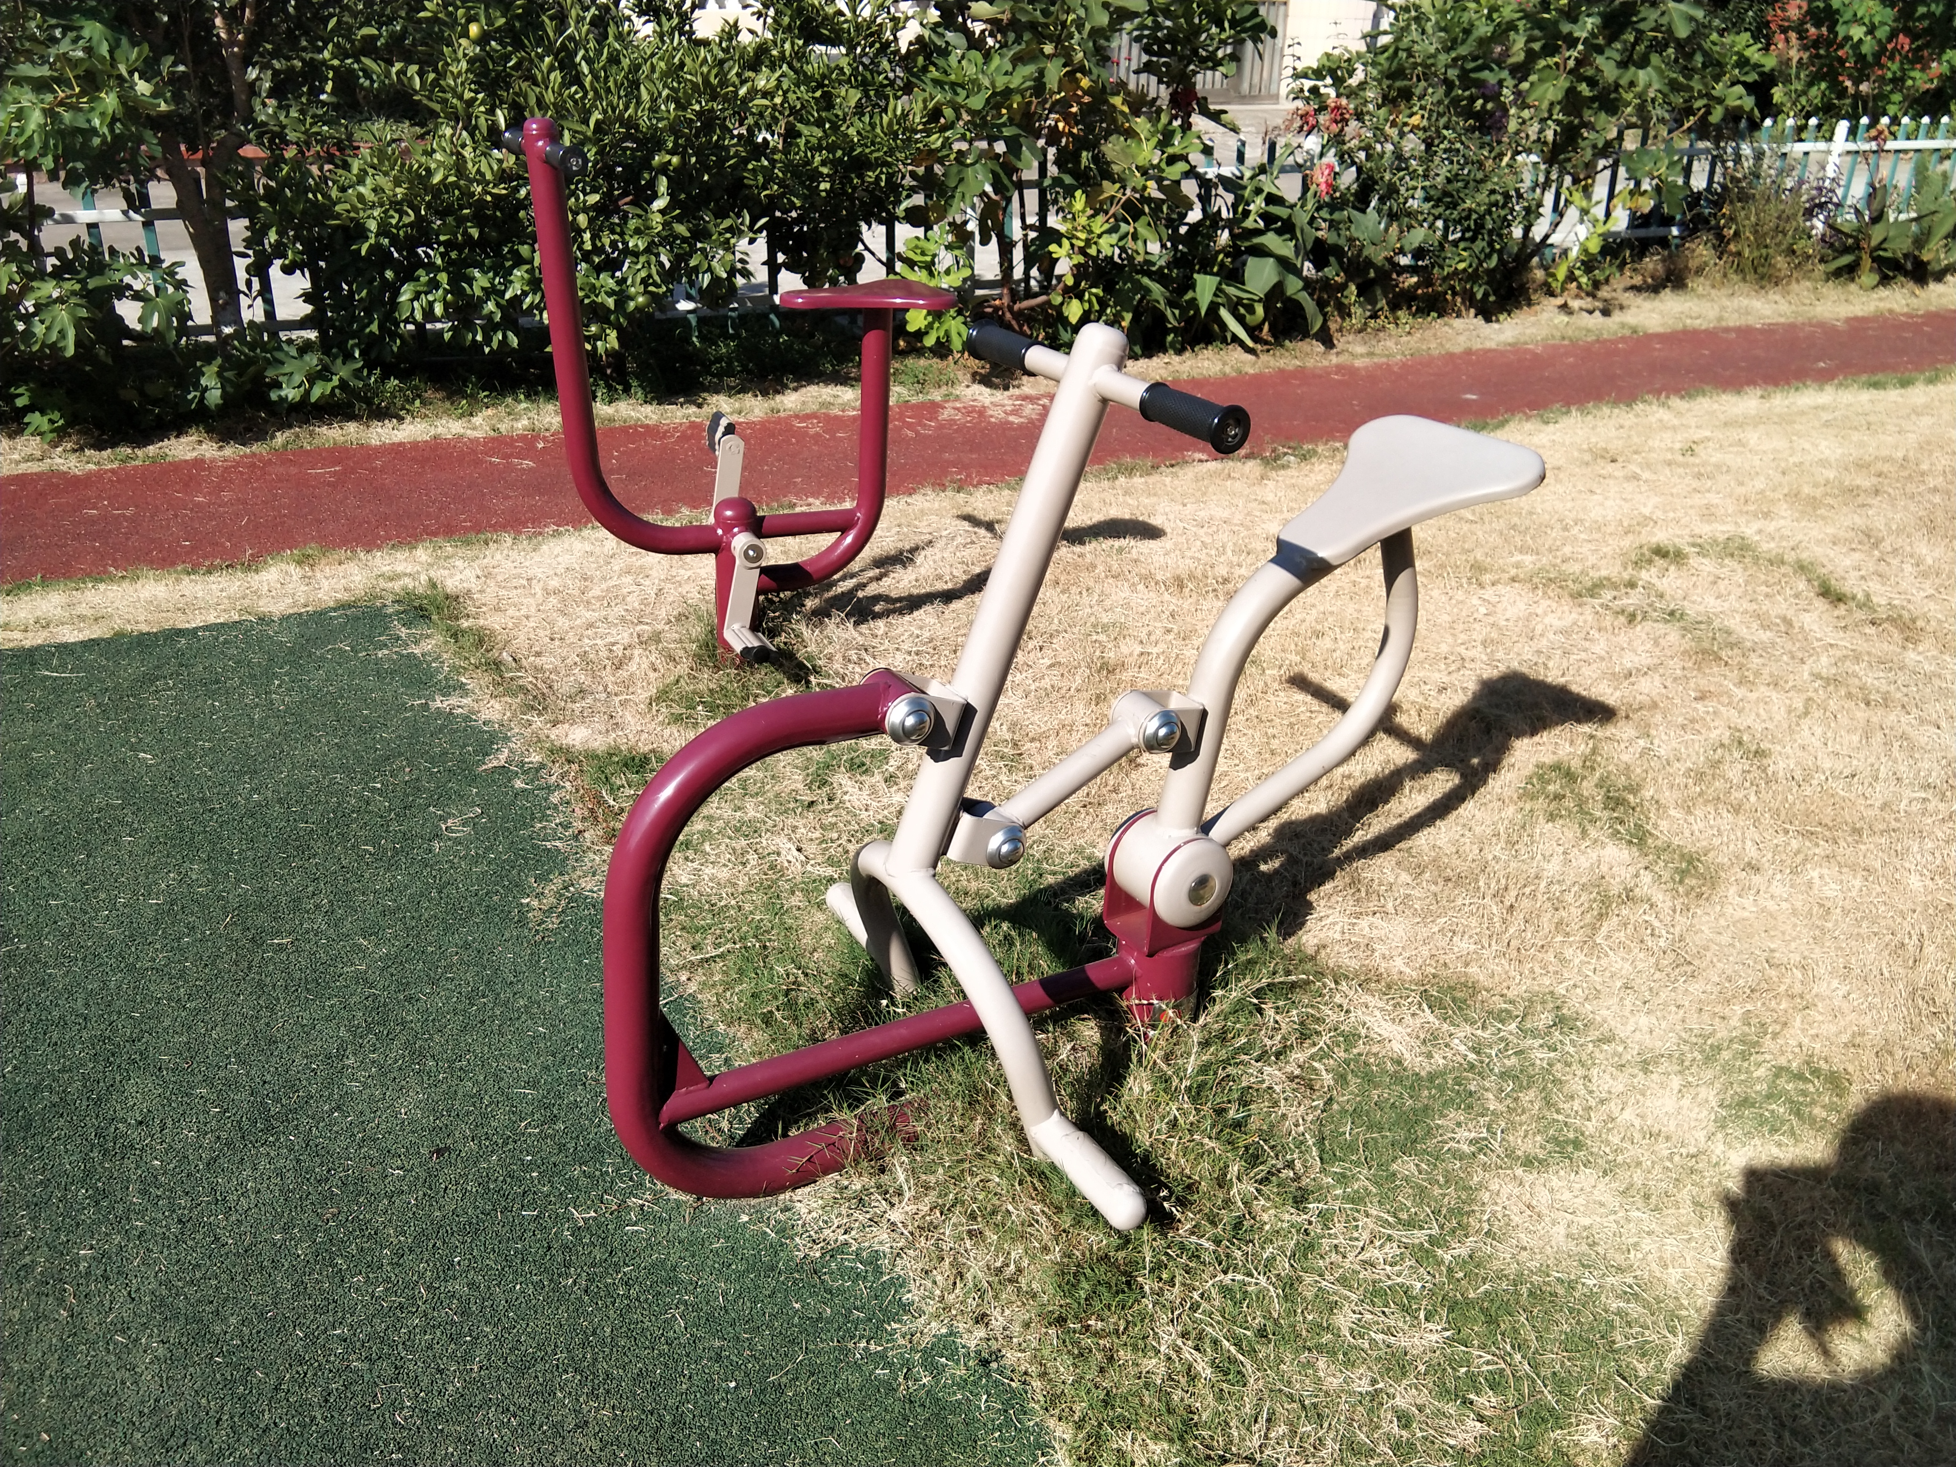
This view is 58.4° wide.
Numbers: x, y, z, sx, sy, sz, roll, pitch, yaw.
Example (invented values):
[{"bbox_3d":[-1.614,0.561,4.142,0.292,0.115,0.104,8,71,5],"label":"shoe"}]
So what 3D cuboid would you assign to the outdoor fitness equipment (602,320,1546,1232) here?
[{"bbox_3d":[0.134,-0.015,2.243,1.310,1.050,0.810,-13,30,-27],"label":"outdoor fitness equipment"}]

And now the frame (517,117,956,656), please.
[{"bbox_3d":[-0.455,-0.652,3.450,0.840,1.110,0.470,-12,29,-25],"label":"frame"}]

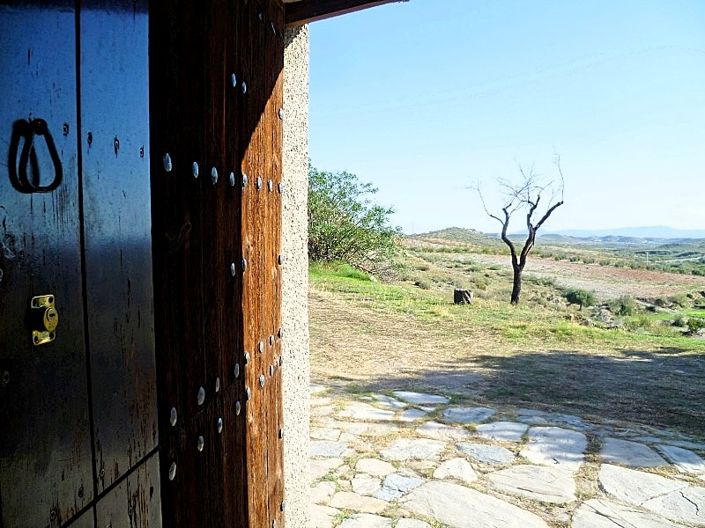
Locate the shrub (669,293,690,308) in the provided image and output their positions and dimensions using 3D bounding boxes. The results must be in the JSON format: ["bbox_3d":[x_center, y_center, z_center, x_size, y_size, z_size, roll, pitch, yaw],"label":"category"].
[{"bbox_3d":[12.621,1.409,22.000,0.824,0.618,0.807,0,3,0],"label":"shrub"}]

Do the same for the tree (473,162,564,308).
[{"bbox_3d":[4.102,-0.798,14.000,2.144,3.586,1.990,0,3,0],"label":"tree"}]

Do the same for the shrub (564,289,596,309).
[{"bbox_3d":[7.400,1.136,18.500,1.007,0.682,0.935,0,3,0],"label":"shrub"}]

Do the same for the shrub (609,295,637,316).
[{"bbox_3d":[8.526,1.310,18.000,0.858,0.695,0.796,0,3,0],"label":"shrub"}]

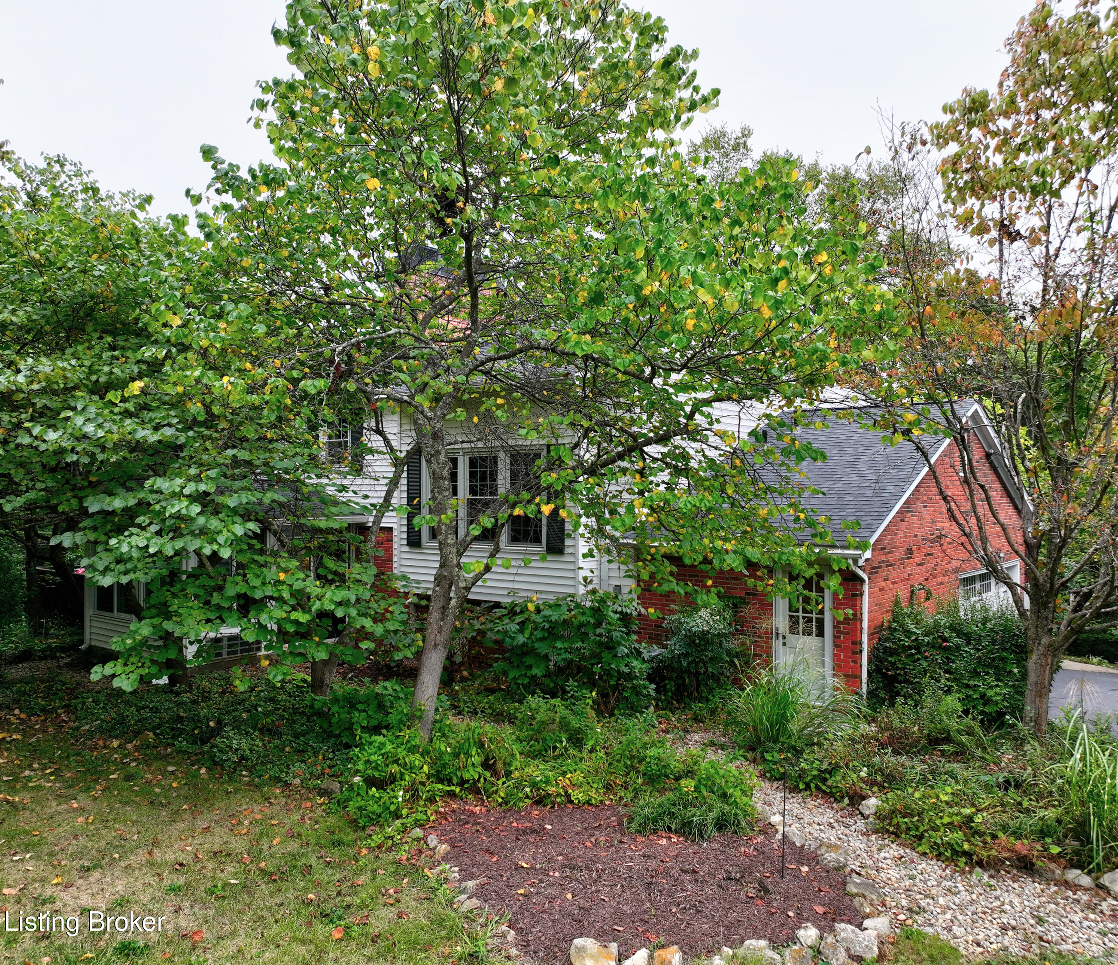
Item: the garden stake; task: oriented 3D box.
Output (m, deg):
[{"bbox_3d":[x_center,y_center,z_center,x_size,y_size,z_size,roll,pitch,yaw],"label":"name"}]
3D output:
[{"bbox_3d":[1.935,2.896,7.650,0.025,0.990,0.025,1,-1,0],"label":"garden stake"}]

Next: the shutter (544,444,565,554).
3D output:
[{"bbox_3d":[-0.051,0.276,14.500,0.375,1.780,0.045,-1,-1,39],"label":"shutter"}]

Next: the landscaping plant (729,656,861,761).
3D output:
[{"bbox_3d":[3.027,2.833,11.559,1.550,1.100,1.350,0,-1,14],"label":"landscaping plant"}]

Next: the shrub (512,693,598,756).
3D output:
[{"bbox_3d":[-0.052,3.068,11.505,1.080,0.640,0.920,0,-1,0],"label":"shrub"}]

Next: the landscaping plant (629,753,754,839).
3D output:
[{"bbox_3d":[1.319,3.134,8.974,1.270,0.460,1.050,0,-1,0],"label":"landscaping plant"}]

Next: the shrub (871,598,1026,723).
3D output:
[{"bbox_3d":[5.794,2.606,13.313,1.600,1.600,2.000,-1,-1,39],"label":"shrub"}]

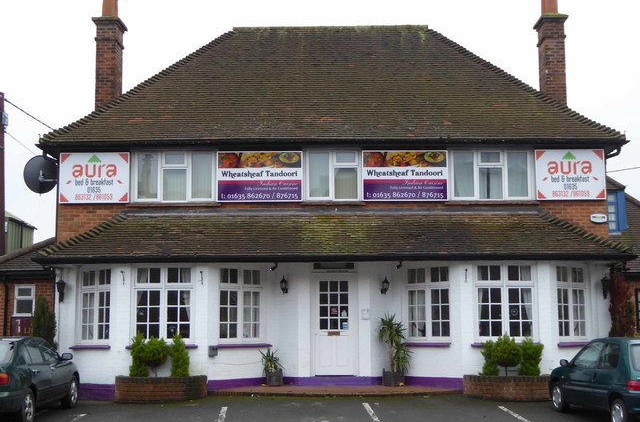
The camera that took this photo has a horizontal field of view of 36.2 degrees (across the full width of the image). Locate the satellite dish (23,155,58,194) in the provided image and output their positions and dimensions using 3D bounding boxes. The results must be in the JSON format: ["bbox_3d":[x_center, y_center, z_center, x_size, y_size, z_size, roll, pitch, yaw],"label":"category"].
[{"bbox_3d":[-5.840,-0.760,20.548,0.760,0.817,0.250,0,-7,1],"label":"satellite dish"}]

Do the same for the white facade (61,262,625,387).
[{"bbox_3d":[0.245,2.221,19.171,11.011,2.600,1.000,0,-7,1],"label":"white facade"}]

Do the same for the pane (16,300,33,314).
[{"bbox_3d":[-6.706,2.176,22.256,0.361,0.303,0.050,0,-7,0],"label":"pane"}]

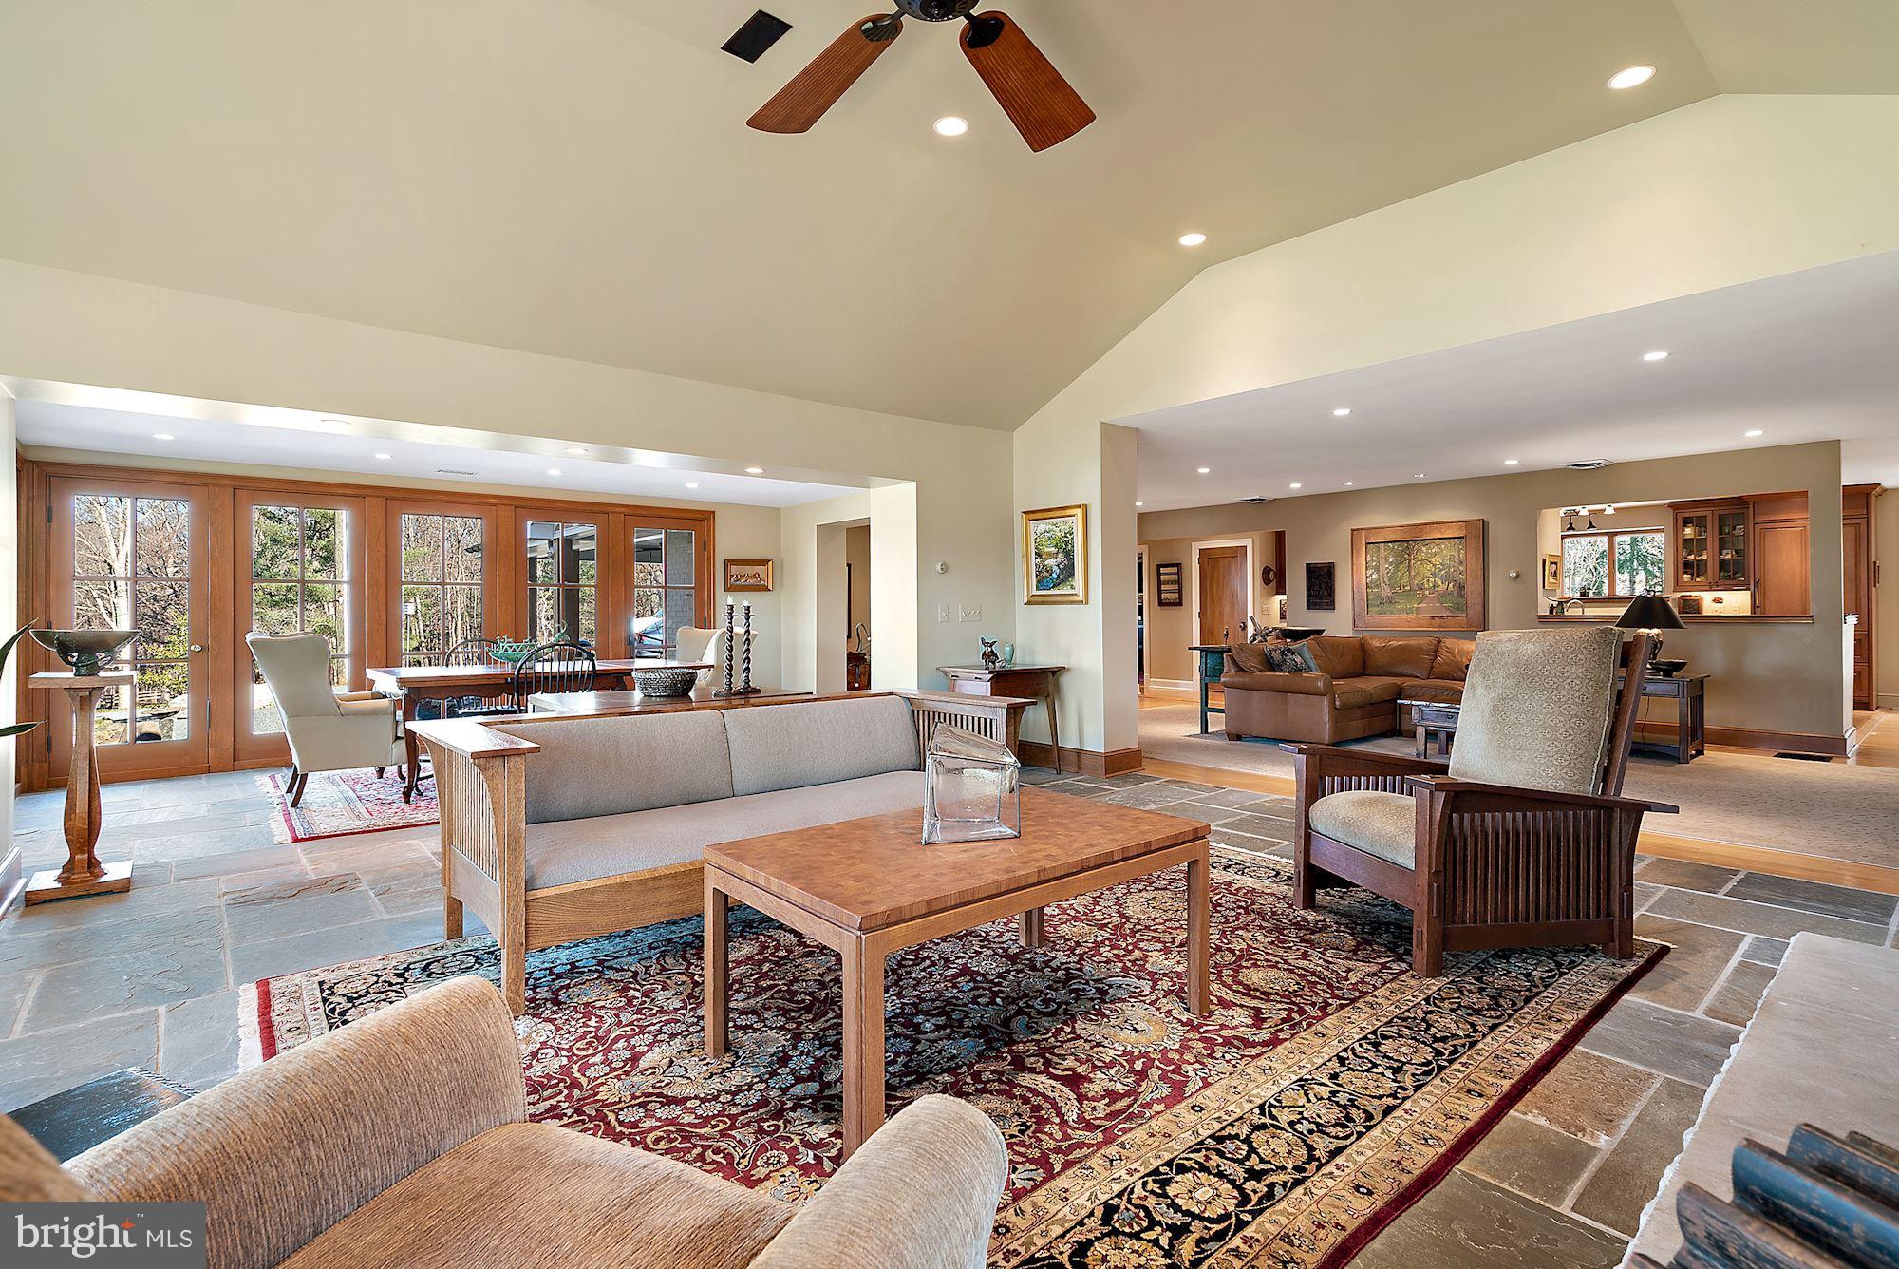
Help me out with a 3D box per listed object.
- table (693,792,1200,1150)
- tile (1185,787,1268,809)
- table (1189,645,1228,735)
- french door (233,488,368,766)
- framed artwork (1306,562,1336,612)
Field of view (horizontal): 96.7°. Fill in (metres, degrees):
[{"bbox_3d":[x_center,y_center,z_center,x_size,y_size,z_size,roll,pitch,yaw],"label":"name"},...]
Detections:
[{"bbox_3d":[0.051,0.807,2.284,1.174,0.538,0.721,-1,2,-40],"label":"table"},{"bbox_3d":[1.686,0.999,5.071,0.460,0.025,0.310,-1,1,-39],"label":"tile"},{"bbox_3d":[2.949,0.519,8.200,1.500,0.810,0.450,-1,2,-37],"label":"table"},{"bbox_3d":[-4.942,-0.061,6.456,0.800,2.040,0.050,-1,2,-37],"label":"french door"},{"bbox_3d":[4.310,-0.555,9.828,0.030,0.545,0.343,-1,2,-37],"label":"framed artwork"}]

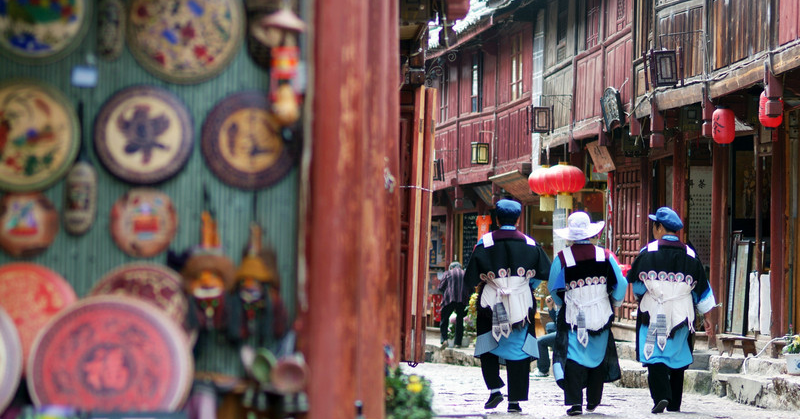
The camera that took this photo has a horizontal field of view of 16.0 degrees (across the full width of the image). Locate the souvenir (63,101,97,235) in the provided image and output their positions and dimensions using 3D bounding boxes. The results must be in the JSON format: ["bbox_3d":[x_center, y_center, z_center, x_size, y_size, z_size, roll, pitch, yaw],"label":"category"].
[{"bbox_3d":[-0.929,-0.122,8.270,0.096,0.389,0.040,0,-1,-3],"label":"souvenir"}]

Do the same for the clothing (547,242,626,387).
[{"bbox_3d":[1.349,0.760,20.600,0.579,1.042,0.420,0,-1,-2],"label":"clothing"}]

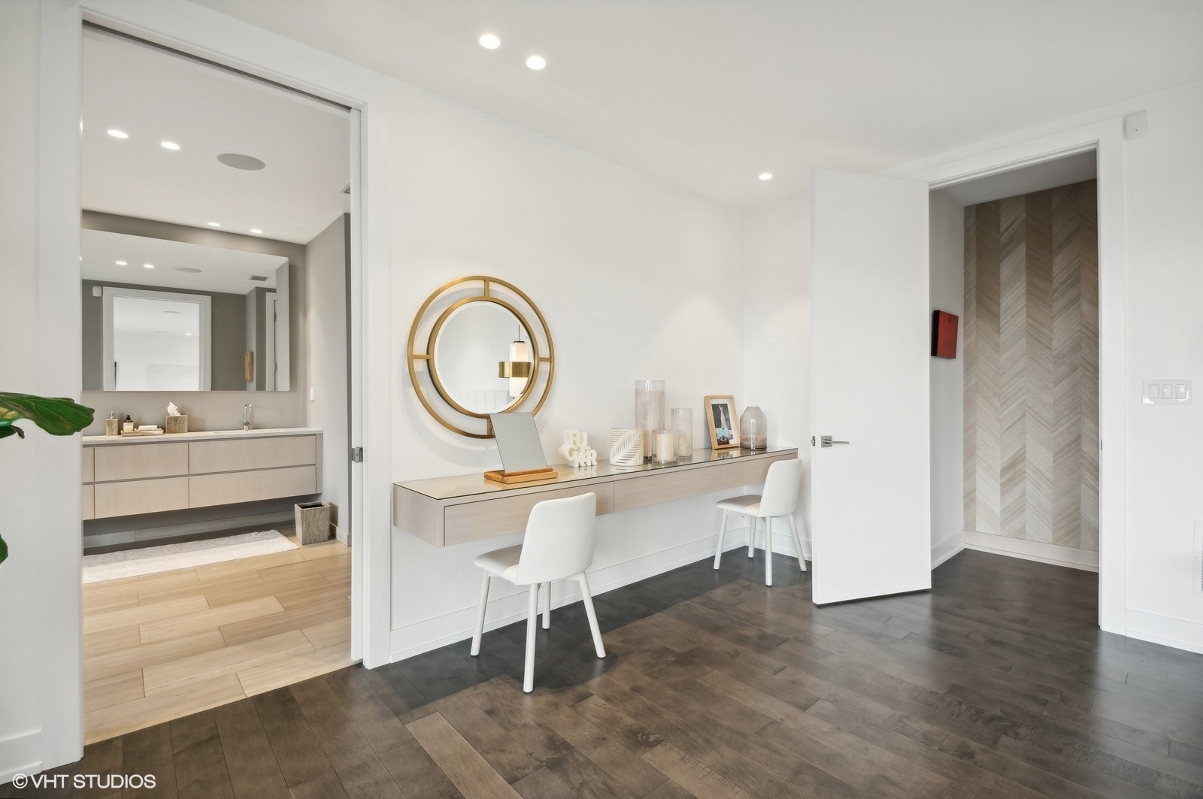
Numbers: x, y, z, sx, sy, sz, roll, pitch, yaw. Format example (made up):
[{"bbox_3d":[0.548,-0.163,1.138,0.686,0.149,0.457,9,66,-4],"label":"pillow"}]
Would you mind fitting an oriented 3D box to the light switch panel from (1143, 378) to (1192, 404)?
[{"bbox_3d":[2.628,-0.034,2.326,0.010,0.116,0.154,0,0,-40],"label":"light switch panel"}]

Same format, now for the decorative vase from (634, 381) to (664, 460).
[{"bbox_3d":[0.297,0.127,3.114,0.180,0.493,0.180,0,0,0],"label":"decorative vase"}]

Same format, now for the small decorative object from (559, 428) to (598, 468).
[{"bbox_3d":[-0.124,0.271,2.812,0.191,0.205,0.104,0,0,-40],"label":"small decorative object"}]

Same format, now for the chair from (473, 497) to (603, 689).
[{"bbox_3d":[-0.289,0.791,2.280,0.452,0.756,0.470,0,0,-44],"label":"chair"}]

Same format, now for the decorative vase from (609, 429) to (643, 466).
[{"bbox_3d":[0.149,0.270,2.882,0.186,0.203,0.186,0,0,0],"label":"decorative vase"}]

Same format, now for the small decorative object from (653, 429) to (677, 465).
[{"bbox_3d":[0.371,0.277,2.937,0.145,0.189,0.145,0,0,0],"label":"small decorative object"}]

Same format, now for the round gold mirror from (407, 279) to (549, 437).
[{"bbox_3d":[-0.568,-0.209,2.502,0.789,0.789,0.041,0,0,-40],"label":"round gold mirror"}]

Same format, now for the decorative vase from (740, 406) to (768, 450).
[{"bbox_3d":[1.145,0.209,3.763,0.197,0.323,0.197,0,0,-40],"label":"decorative vase"}]

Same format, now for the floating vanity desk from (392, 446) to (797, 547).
[{"bbox_3d":[0.263,0.462,2.926,2.709,0.183,0.479,0,0,-40],"label":"floating vanity desk"}]

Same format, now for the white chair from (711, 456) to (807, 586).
[{"bbox_3d":[1.066,0.786,3.417,0.452,0.756,0.470,0,0,-41],"label":"white chair"}]

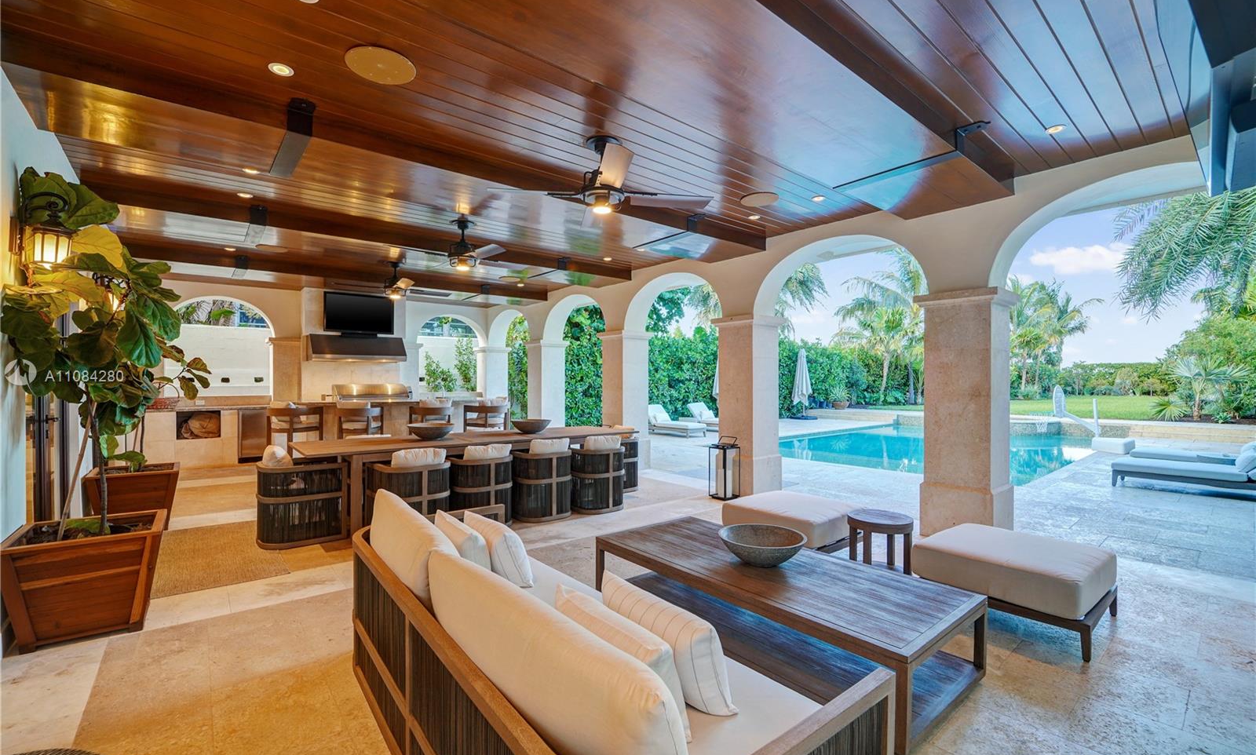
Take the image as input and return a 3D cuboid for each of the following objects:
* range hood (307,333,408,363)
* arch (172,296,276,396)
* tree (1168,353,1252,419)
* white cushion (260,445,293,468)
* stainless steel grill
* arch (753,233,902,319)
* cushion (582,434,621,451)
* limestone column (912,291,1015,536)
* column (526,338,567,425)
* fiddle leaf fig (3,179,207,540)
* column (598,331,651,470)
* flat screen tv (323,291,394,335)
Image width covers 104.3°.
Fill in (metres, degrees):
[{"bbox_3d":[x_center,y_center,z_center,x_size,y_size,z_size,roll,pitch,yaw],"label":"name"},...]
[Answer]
[{"bbox_3d":[-4.955,-0.530,8.997,1.520,0.485,0.640,-1,0,-40],"label":"range hood"},{"bbox_3d":[-6.970,-0.525,8.400,1.470,1.720,0.450,0,0,-39],"label":"arch"},{"bbox_3d":[14.760,0.261,12.400,1.500,1.670,1.500,0,-1,-41],"label":"tree"},{"bbox_3d":[-3.030,0.774,4.220,0.220,0.380,0.500,-12,7,-38],"label":"white cushion"},{"bbox_3d":[-4.986,0.323,9.510,1.220,0.420,0.620,0,0,-38],"label":"stainless steel grill"},{"bbox_3d":[2.320,-1.125,5.360,0.550,0.790,1.900,0,0,-39],"label":"arch"},{"bbox_3d":[-0.277,0.792,5.200,0.420,0.360,0.150,-1,10,-31],"label":"cushion"},{"bbox_3d":[3.083,0.352,4.439,0.670,2.175,0.650,0,0,-39],"label":"limestone column"},{"bbox_3d":[-1.668,0.352,10.050,0.650,2.175,0.650,0,0,-39],"label":"column"},{"bbox_3d":[-3.140,-0.170,3.000,0.830,2.100,0.950,0,0,-39],"label":"fiddle leaf fig"},{"bbox_3d":[-0.023,0.372,8.048,0.660,2.200,0.640,-1,0,-40],"label":"column"},{"bbox_3d":[-5.244,-1.243,9.524,1.200,0.730,0.080,0,0,-38],"label":"flat screen tv"}]

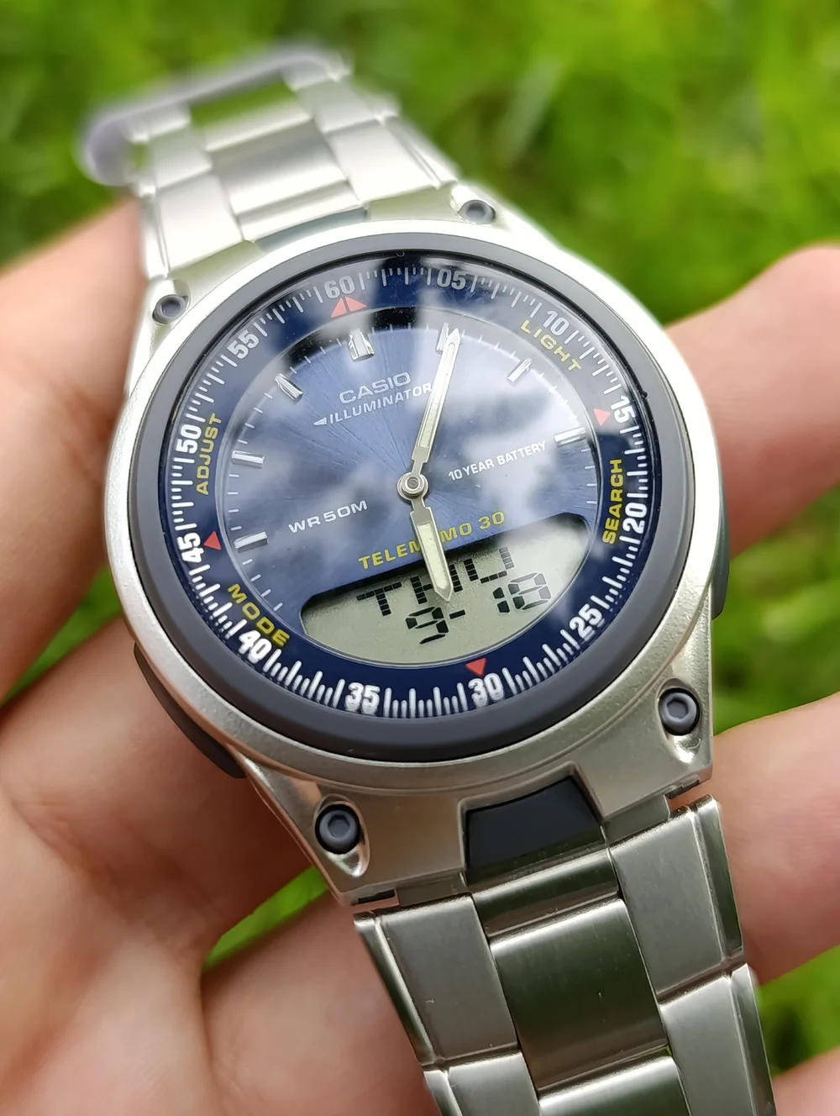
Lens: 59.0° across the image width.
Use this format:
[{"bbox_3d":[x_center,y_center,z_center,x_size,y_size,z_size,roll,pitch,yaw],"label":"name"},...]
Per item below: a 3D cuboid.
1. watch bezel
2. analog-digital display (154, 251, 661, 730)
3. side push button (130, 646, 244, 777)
[{"bbox_3d":[-0.001,-0.005,0.048,0.040,0.004,0.040,-19,73,-3],"label":"watch bezel"},{"bbox_3d":[-0.001,-0.006,0.048,0.032,0.002,0.032,-19,73,-3],"label":"analog-digital display"},{"bbox_3d":[-0.015,0.010,0.048,0.011,0.004,0.002,42,80,14],"label":"side push button"}]

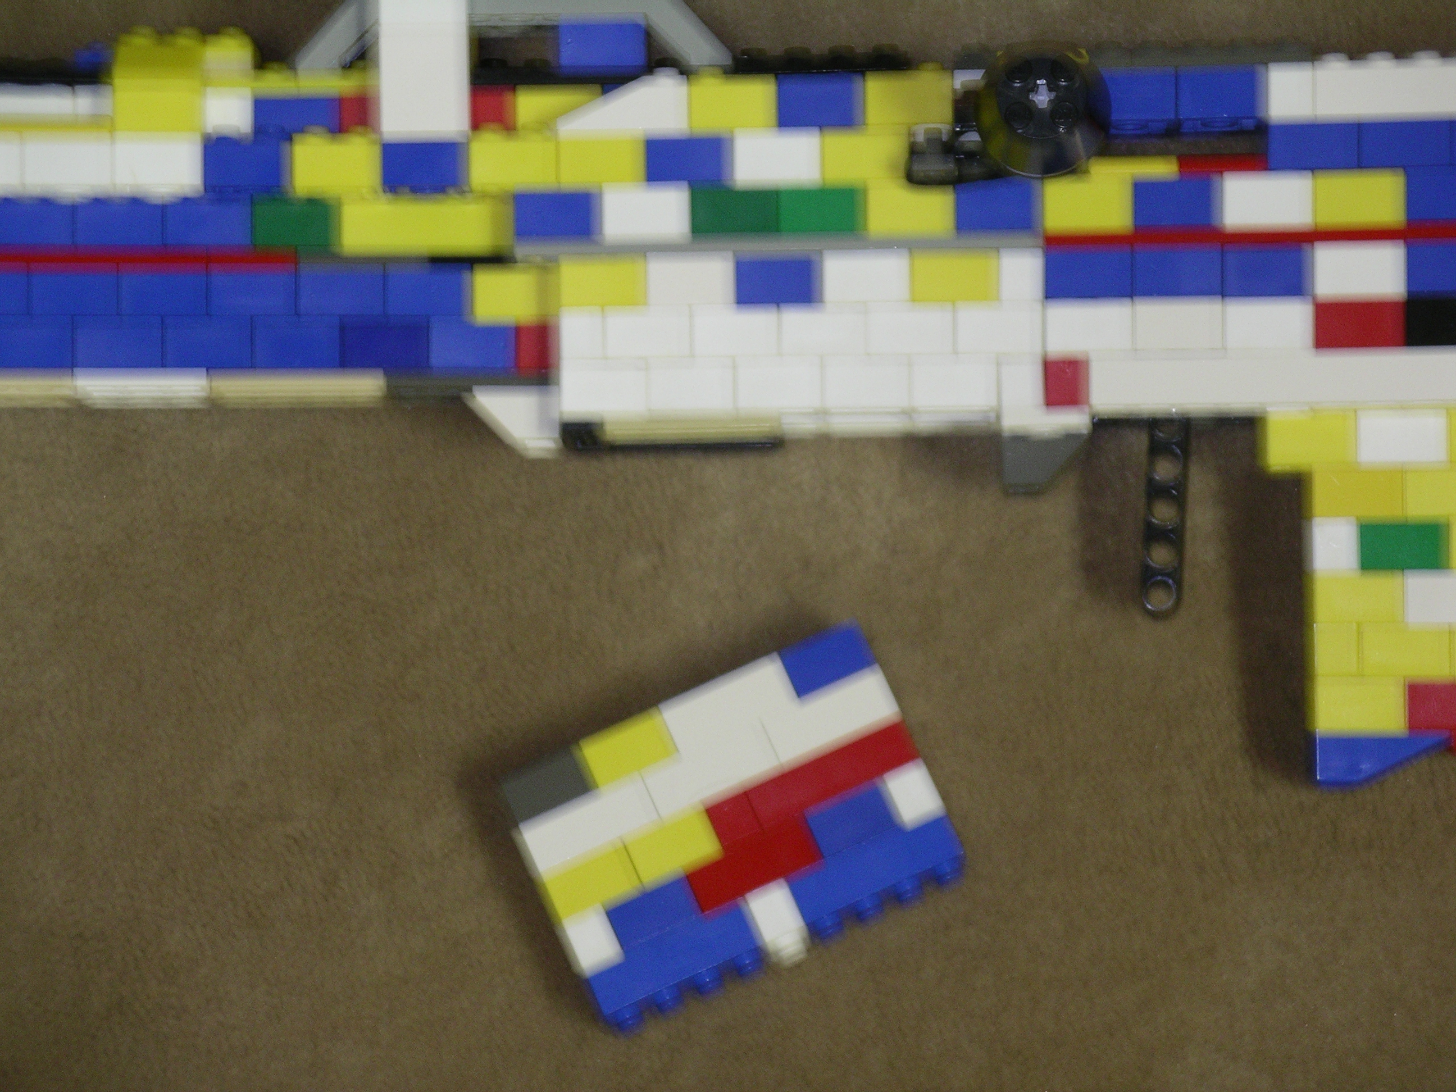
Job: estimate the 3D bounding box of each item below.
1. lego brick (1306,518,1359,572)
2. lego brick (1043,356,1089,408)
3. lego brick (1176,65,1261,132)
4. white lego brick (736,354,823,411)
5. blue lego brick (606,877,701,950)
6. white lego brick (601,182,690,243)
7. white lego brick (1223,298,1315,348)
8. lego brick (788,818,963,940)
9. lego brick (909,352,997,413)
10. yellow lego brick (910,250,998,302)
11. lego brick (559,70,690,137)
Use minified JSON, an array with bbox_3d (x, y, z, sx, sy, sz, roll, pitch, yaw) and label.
[{"bbox_3d":[0.110,0.000,1.188,0.008,0.013,0.011,-1,83,5],"label":"lego brick"},{"bbox_3d":[0.061,-0.030,1.188,0.008,0.011,0.011,-1,83,3],"label":"lego brick"},{"bbox_3d":[0.090,-0.082,1.196,0.016,0.016,0.011,-1,83,3],"label":"lego brick"},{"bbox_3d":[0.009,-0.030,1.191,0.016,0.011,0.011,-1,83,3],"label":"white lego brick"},{"bbox_3d":[-0.013,0.068,1.209,0.016,0.016,0.011,-24,83,0],"label":"blue lego brick"},{"bbox_3d":[-0.015,-0.061,1.198,0.016,0.016,0.011,-1,84,0],"label":"white lego brick"},{"bbox_3d":[0.097,-0.040,1.184,0.016,0.015,0.011,0,85,3],"label":"white lego brick"},{"bbox_3d":[0.028,0.060,1.208,0.032,0.016,0.011,-24,83,0],"label":"lego brick"},{"bbox_3d":[0.041,-0.030,1.192,0.016,0.015,0.011,-1,83,5],"label":"lego brick"},{"bbox_3d":[0.042,-0.049,1.195,0.016,0.015,0.011,-1,83,5],"label":"yellow lego brick"},{"bbox_3d":[-0.019,-0.081,1.204,0.024,0.013,0.011,-1,83,5],"label":"lego brick"}]

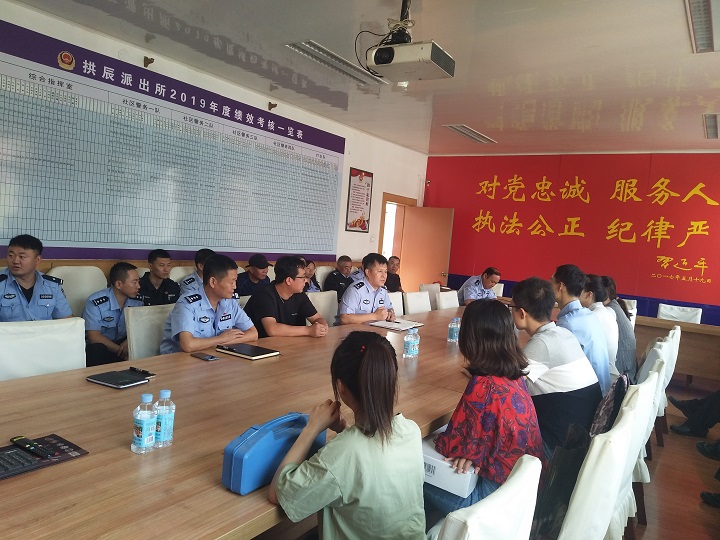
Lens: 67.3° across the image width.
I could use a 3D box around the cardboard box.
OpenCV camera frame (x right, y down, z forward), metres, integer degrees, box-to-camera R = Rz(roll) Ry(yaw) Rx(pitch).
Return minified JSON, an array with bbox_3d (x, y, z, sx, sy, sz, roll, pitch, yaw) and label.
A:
[{"bbox_3d":[0.340,0.667,1.926,0.280,0.098,0.340,7,4,33],"label":"cardboard box"}]

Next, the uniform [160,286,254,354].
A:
[{"bbox_3d":[-0.936,0.387,3.242,0.380,0.550,0.490,8,5,41],"label":"uniform"}]

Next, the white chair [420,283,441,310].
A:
[{"bbox_3d":[1.019,0.661,6.635,0.550,0.910,0.460,7,4,33],"label":"white chair"}]

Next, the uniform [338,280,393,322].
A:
[{"bbox_3d":[0.018,0.340,4.296,0.350,0.540,0.480,7,4,31],"label":"uniform"}]

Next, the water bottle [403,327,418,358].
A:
[{"bbox_3d":[0.293,0.417,3.113,0.066,0.168,0.066,5,3,0],"label":"water bottle"}]

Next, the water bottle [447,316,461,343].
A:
[{"bbox_3d":[0.681,0.427,3.896,0.063,0.168,0.063,7,4,33],"label":"water bottle"}]

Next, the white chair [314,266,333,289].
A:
[{"bbox_3d":[-0.317,0.504,6.387,0.560,1.030,0.480,7,4,33],"label":"white chair"}]

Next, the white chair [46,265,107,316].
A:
[{"bbox_3d":[-1.932,0.527,3.914,0.560,1.030,0.480,7,4,33],"label":"white chair"}]

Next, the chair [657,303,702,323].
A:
[{"bbox_3d":[3.817,0.902,6.546,0.460,0.910,0.550,7,4,33],"label":"chair"}]

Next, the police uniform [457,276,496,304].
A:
[{"bbox_3d":[1.405,0.349,6.753,0.400,0.530,0.480,8,5,41],"label":"police uniform"}]

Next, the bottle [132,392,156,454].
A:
[{"bbox_3d":[-0.621,0.436,1.563,0.066,0.168,0.066,7,4,33],"label":"bottle"}]

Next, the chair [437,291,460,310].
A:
[{"bbox_3d":[1.117,0.718,5.881,0.550,0.910,0.460,7,4,33],"label":"chair"}]

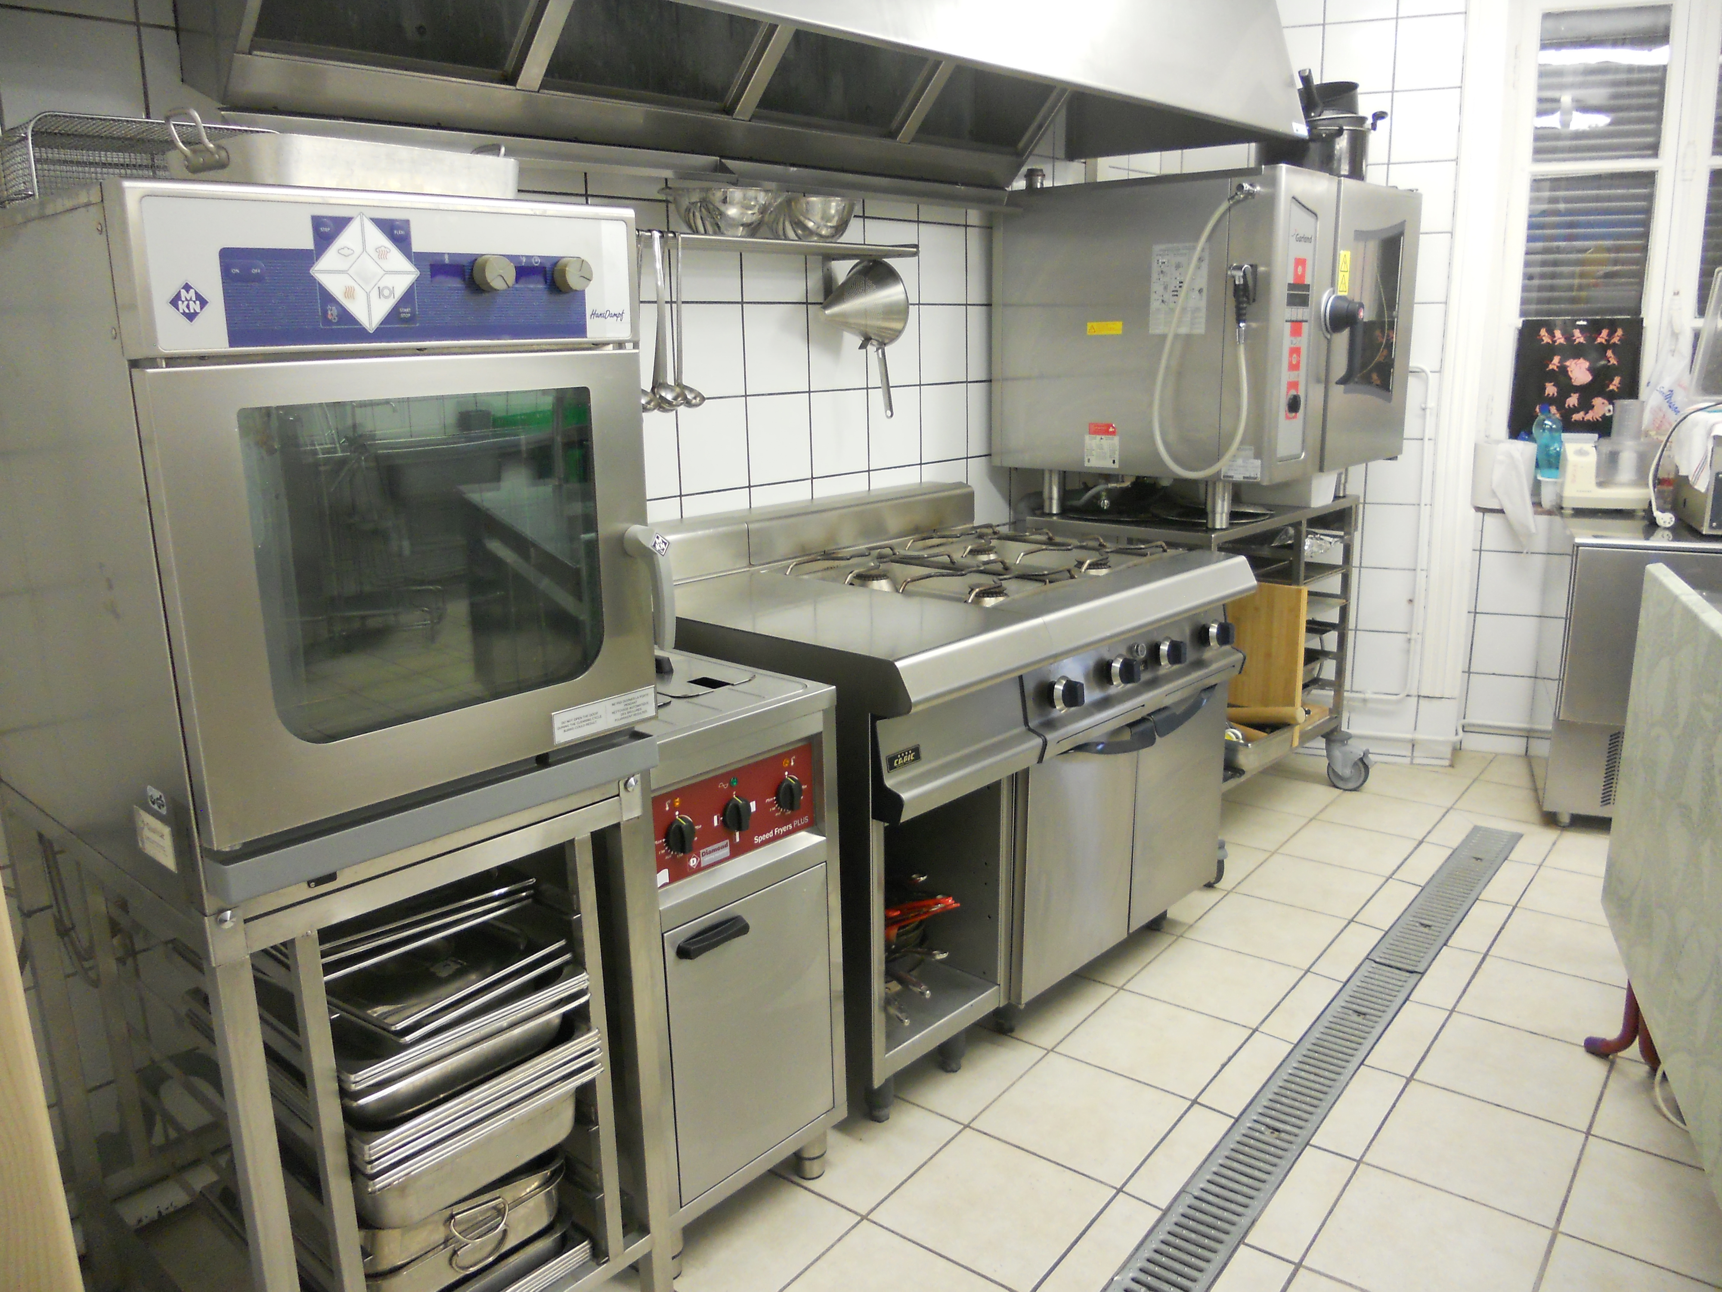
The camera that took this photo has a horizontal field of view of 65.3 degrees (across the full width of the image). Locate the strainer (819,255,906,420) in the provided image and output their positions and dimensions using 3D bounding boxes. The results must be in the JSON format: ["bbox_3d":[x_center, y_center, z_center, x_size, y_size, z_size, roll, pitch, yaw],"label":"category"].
[{"bbox_3d":[-0.015,-0.673,2.994,0.200,0.360,0.185,4,18,40],"label":"strainer"}]

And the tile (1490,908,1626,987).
[{"bbox_3d":[1.623,0.692,3.024,0.302,0.010,0.302,10,17,36],"label":"tile"}]

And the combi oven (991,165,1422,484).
[{"bbox_3d":[0.965,-0.870,3.678,0.795,0.715,0.928,11,18,39],"label":"combi oven"}]

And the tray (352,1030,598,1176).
[{"bbox_3d":[-0.640,0.514,1.794,0.530,0.042,0.325,10,17,40],"label":"tray"}]

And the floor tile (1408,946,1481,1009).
[{"bbox_3d":[1.277,0.726,2.904,0.093,0.010,0.302,10,17,36],"label":"floor tile"}]

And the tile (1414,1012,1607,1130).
[{"bbox_3d":[1.237,0.803,2.541,0.300,0.010,0.303,9,16,36],"label":"tile"}]

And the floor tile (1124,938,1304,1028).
[{"bbox_3d":[0.765,0.727,2.893,0.291,0.010,0.303,10,17,35],"label":"floor tile"}]

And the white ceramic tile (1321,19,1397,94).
[{"bbox_3d":[1.458,-1.718,3.931,0.198,0.198,0.010,4,14,19],"label":"white ceramic tile"}]

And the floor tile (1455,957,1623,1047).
[{"bbox_3d":[1.439,0.753,2.786,0.302,0.010,0.302,10,17,36],"label":"floor tile"}]

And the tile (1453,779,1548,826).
[{"bbox_3d":[1.931,0.467,3.915,0.293,0.010,0.302,10,17,36],"label":"tile"}]

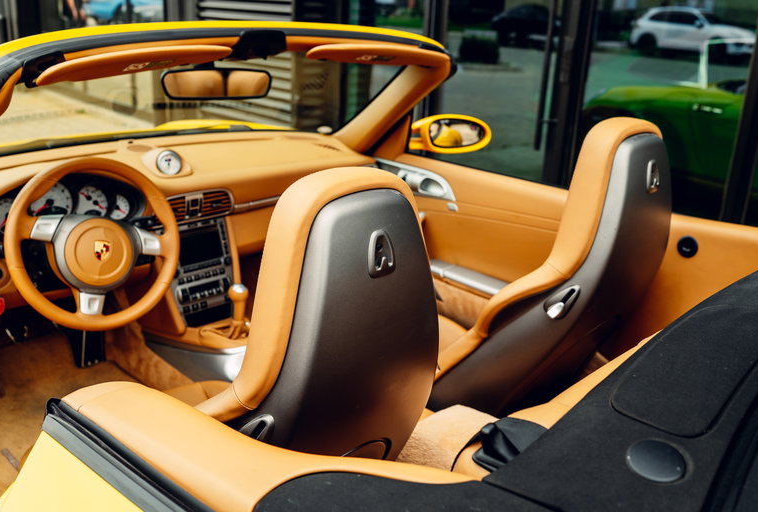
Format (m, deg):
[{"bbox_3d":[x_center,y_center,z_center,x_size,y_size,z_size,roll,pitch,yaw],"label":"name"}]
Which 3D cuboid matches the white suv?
[{"bbox_3d":[12.758,-9.081,30.000,4.750,1.680,1.920,19,24,39],"label":"white suv"}]

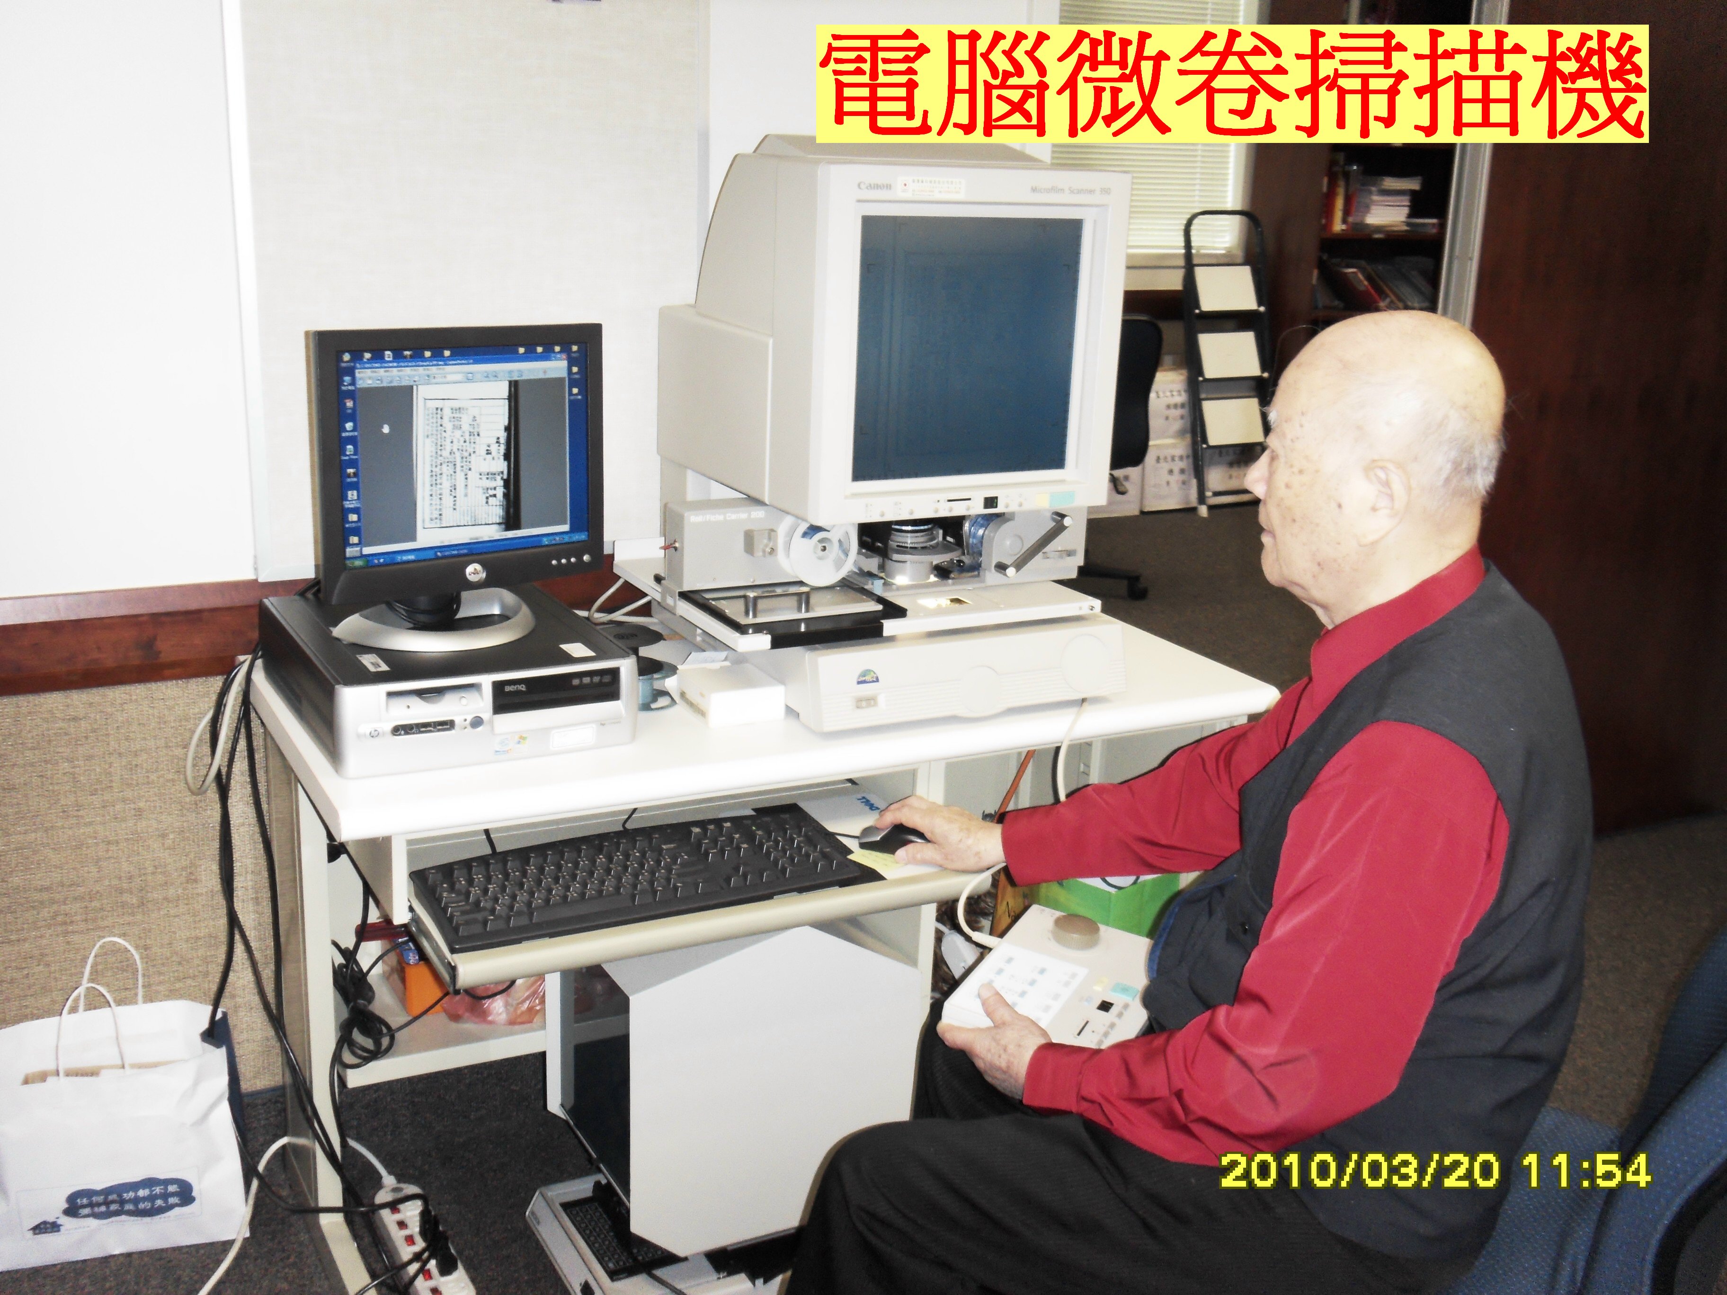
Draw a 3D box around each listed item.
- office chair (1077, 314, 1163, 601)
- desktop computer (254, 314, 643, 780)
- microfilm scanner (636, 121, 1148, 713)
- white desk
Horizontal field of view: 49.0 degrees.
[{"bbox_3d":[0.607,-0.599,5.863,0.580,0.900,0.580,-6,18,-27],"label":"office chair"},{"bbox_3d":[-0.480,-0.144,2.195,0.365,0.452,0.390,-6,18,-27],"label":"desktop computer"},{"bbox_3d":[-0.005,-0.309,2.435,0.519,0.670,0.560,-6,17,-25],"label":"microfilm scanner"},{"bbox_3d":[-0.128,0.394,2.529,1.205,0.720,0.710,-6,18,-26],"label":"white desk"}]

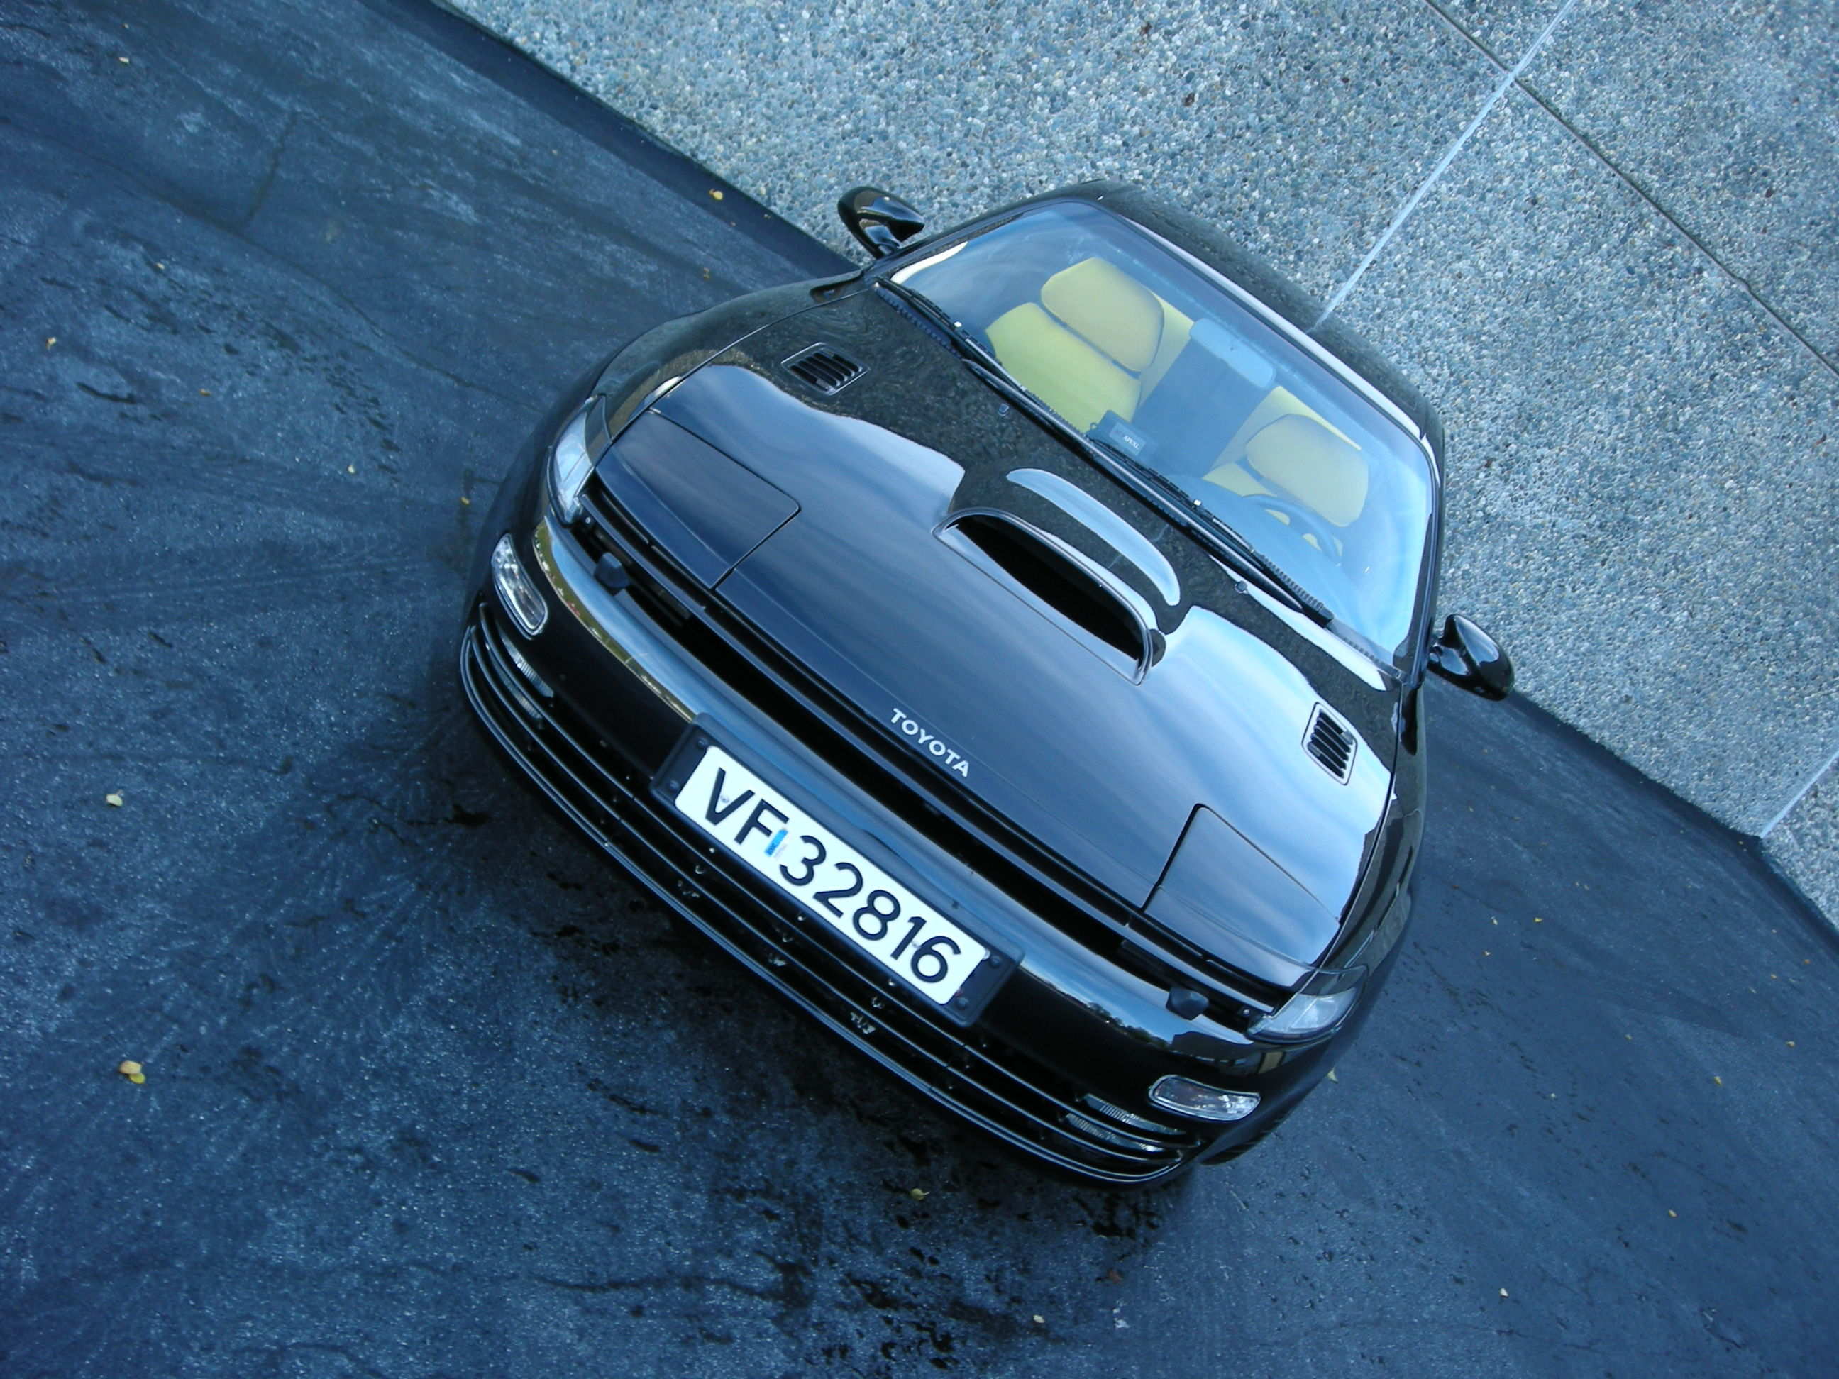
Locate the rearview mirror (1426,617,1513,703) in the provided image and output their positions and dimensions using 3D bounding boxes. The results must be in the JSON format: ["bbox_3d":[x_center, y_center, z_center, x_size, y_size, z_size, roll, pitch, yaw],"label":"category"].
[{"bbox_3d":[1.212,-0.067,4.067,0.200,0.135,0.150,37,20,2],"label":"rearview mirror"}]

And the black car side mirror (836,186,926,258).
[{"bbox_3d":[-0.106,-1.050,4.129,0.200,0.135,0.150,37,20,2],"label":"black car side mirror"}]

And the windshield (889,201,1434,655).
[{"bbox_3d":[0.623,-0.646,4.136,1.400,0.140,0.800,37,46,2],"label":"windshield"}]

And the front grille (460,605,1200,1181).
[{"bbox_3d":[-0.174,0.346,2.973,1.460,0.180,0.320,37,20,2],"label":"front grille"}]

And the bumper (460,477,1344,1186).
[{"bbox_3d":[-0.105,0.256,3.005,1.660,0.390,0.480,37,20,2],"label":"bumper"}]

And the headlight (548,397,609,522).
[{"bbox_3d":[-0.536,-0.375,2.983,0.140,0.150,0.220,37,20,2],"label":"headlight"}]

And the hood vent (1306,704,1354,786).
[{"bbox_3d":[0.767,0.098,3.445,0.110,0.035,0.165,37,34,2],"label":"hood vent"}]

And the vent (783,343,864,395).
[{"bbox_3d":[-0.170,-0.605,3.488,0.110,0.035,0.165,37,34,2],"label":"vent"}]

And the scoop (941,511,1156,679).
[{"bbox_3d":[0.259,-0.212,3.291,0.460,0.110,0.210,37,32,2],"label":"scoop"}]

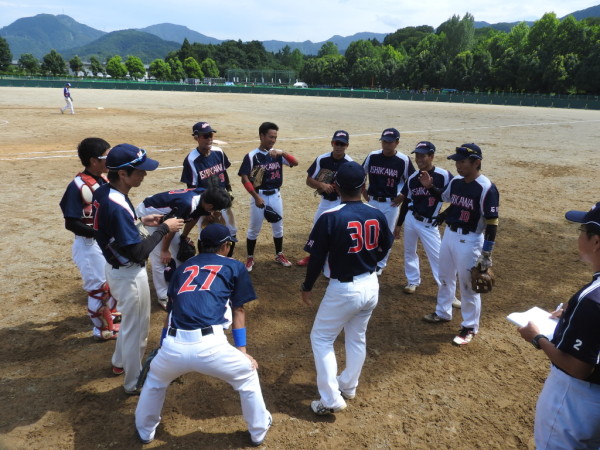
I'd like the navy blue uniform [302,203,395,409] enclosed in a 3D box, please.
[{"bbox_3d":[0.312,0.550,2.857,0.580,1.450,0.400,-6,20,-23],"label":"navy blue uniform"}]

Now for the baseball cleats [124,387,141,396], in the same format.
[{"bbox_3d":[-1.150,1.193,3.096,0.290,0.115,0.110,-2,19,-10],"label":"baseball cleats"}]

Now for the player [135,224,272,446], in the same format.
[{"bbox_3d":[-0.569,0.694,2.674,0.880,1.370,0.680,5,19,8],"label":"player"}]

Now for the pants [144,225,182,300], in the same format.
[{"bbox_3d":[-1.380,0.278,4.345,0.460,0.840,0.420,9,20,20],"label":"pants"}]

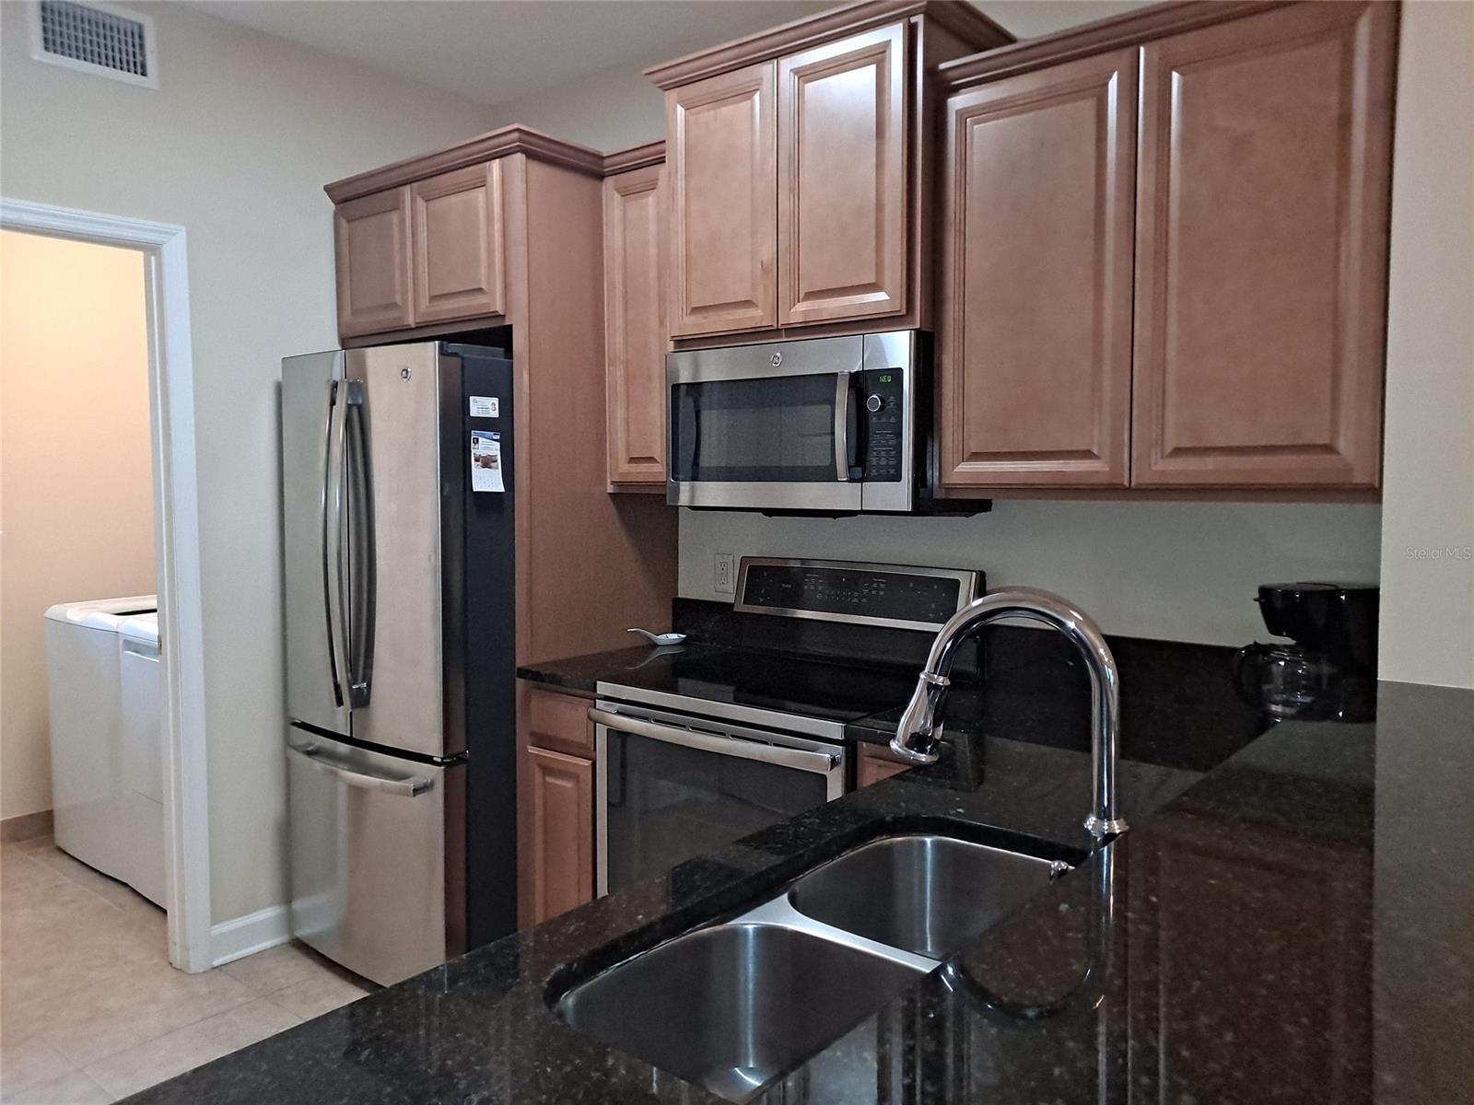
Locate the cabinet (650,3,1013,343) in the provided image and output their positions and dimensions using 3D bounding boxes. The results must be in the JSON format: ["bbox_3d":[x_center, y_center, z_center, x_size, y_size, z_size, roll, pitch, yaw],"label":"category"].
[{"bbox_3d":[0.218,-0.894,2.770,0.840,0.711,0.430,3,5,38],"label":"cabinet"}]

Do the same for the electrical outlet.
[{"bbox_3d":[-0.038,0.068,3.301,0.073,0.122,0.010,3,5,38],"label":"electrical outlet"}]

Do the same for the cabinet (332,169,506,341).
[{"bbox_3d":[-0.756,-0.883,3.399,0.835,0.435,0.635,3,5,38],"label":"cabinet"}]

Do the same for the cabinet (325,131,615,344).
[{"bbox_3d":[-0.726,-0.905,3.358,0.930,0.495,0.660,3,5,38],"label":"cabinet"}]

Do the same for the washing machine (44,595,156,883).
[{"bbox_3d":[-2.183,0.639,4.225,0.680,1.020,0.690,3,5,38],"label":"washing machine"}]

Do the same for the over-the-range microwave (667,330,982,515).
[{"bbox_3d":[0.220,-0.325,2.824,0.755,0.413,0.400,3,5,38],"label":"over-the-range microwave"}]

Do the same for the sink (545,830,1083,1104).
[{"bbox_3d":[0.167,0.569,1.276,0.415,0.206,0.805,3,5,38],"label":"sink"}]

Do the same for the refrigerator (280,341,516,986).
[{"bbox_3d":[-0.842,0.311,3.352,0.752,1.785,0.820,3,5,38],"label":"refrigerator"}]

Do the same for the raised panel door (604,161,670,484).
[{"bbox_3d":[-0.269,-0.637,3.037,0.253,0.876,0.023,3,6,38],"label":"raised panel door"}]

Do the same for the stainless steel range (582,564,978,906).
[{"bbox_3d":[0.121,0.648,2.761,0.757,1.200,0.680,3,5,38],"label":"stainless steel range"}]

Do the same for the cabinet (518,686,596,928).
[{"bbox_3d":[-0.271,0.783,3.134,0.305,0.880,0.630,3,5,38],"label":"cabinet"}]

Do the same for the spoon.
[{"bbox_3d":[-0.233,0.265,3.307,0.210,0.055,0.050,-2,5,-31],"label":"spoon"}]

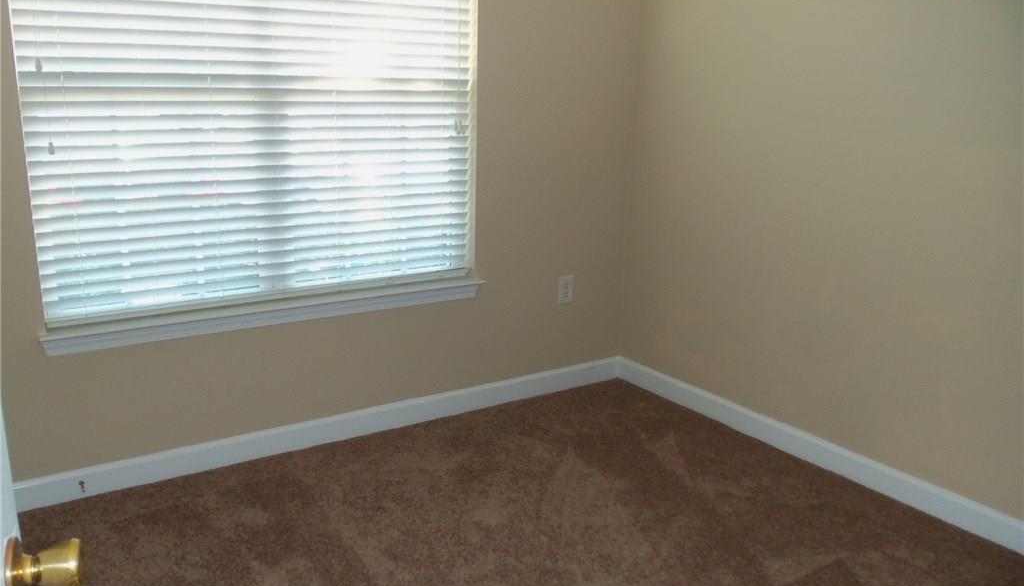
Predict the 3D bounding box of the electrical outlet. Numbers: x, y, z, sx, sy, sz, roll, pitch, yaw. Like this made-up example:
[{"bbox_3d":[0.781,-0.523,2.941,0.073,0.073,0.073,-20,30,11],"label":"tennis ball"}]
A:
[{"bbox_3d":[0.240,-0.015,3.771,0.071,0.115,0.009,-8,17,-34],"label":"electrical outlet"}]

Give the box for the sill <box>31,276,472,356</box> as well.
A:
[{"bbox_3d":[-0.798,0.064,3.084,1.601,0.075,0.090,-8,17,-34],"label":"sill"}]

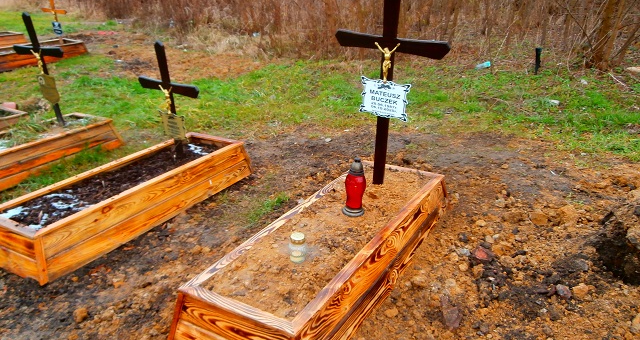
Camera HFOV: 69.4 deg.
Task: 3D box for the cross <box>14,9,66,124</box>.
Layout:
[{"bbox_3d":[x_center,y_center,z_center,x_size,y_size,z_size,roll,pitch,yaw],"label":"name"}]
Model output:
[{"bbox_3d":[-2.627,-0.928,4.429,0.820,1.075,0.070,12,31,29],"label":"cross"}]

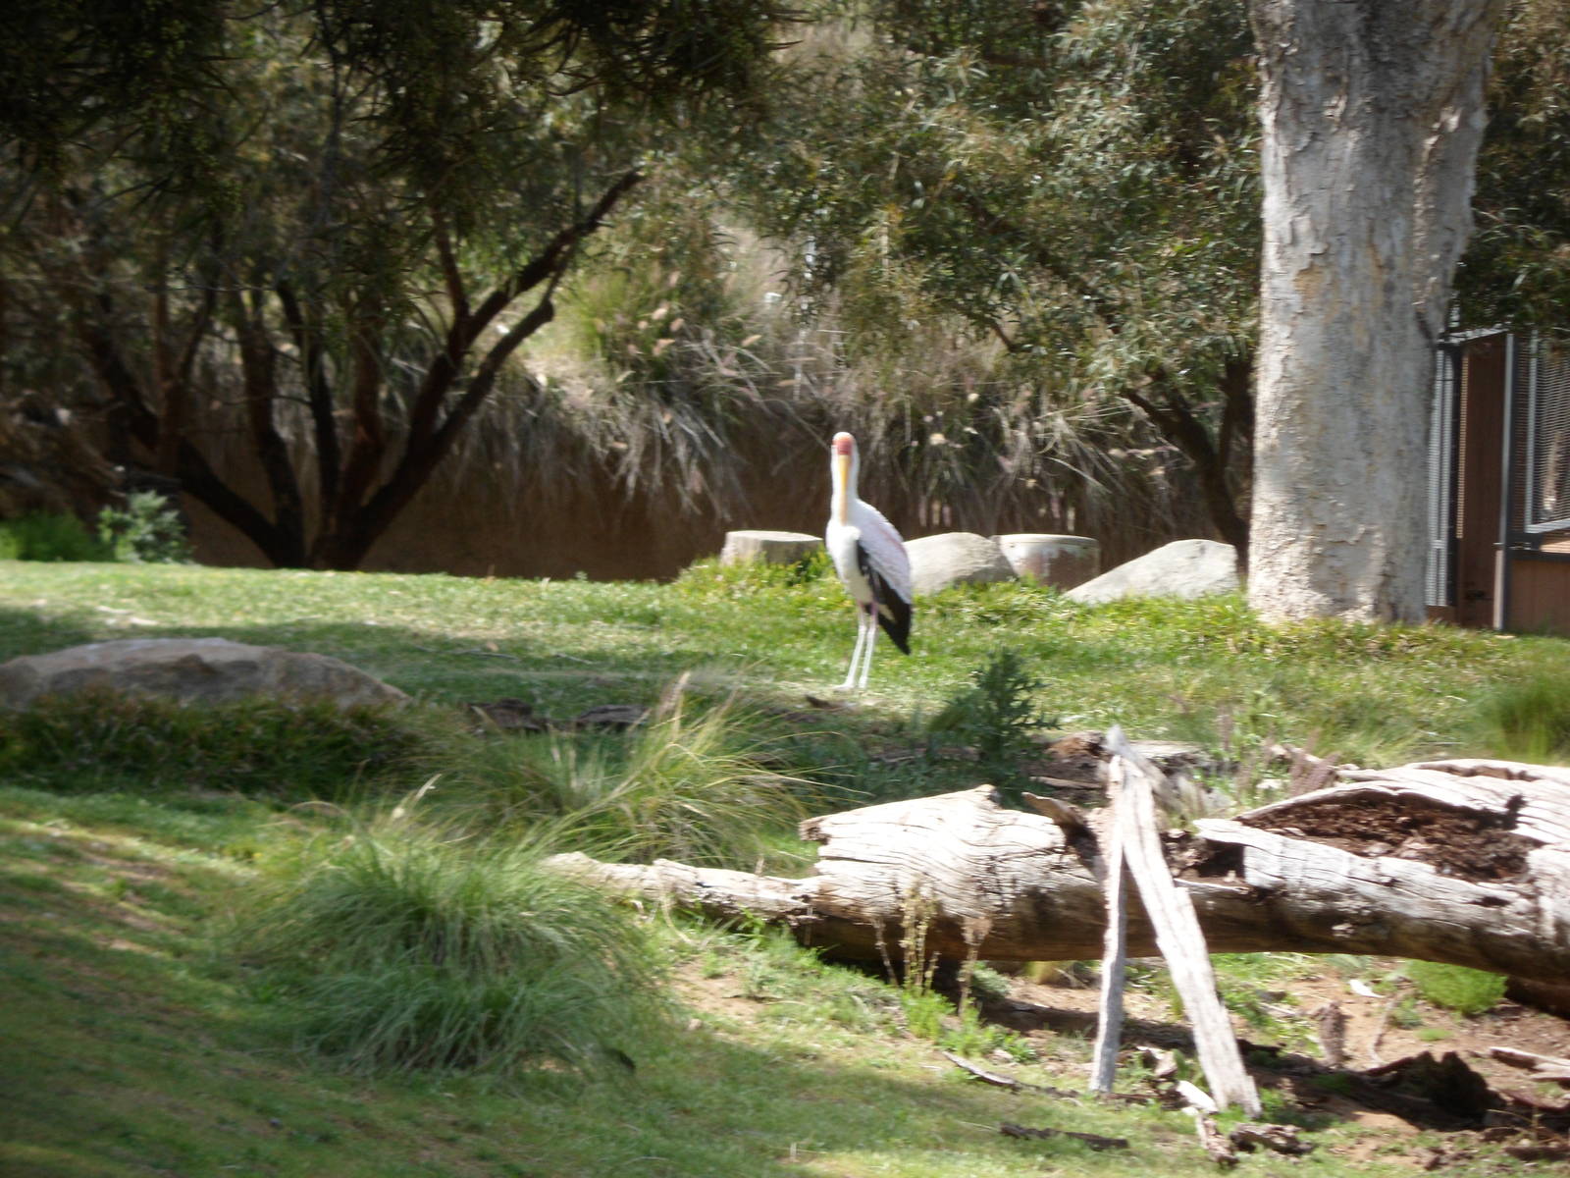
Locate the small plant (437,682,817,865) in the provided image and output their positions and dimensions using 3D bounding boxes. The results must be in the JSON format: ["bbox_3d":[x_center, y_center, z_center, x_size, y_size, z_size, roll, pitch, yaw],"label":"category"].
[{"bbox_3d":[-0.507,0.611,40.000,1.200,0.600,0.950,2,3,0],"label":"small plant"}]

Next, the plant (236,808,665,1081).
[{"bbox_3d":[-0.977,1.045,35.800,1.250,0.720,1.050,2,3,0],"label":"plant"}]

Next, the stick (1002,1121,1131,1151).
[{"bbox_3d":[0.776,1.519,34.000,0.407,0.045,0.060,6,4,29],"label":"stick"}]

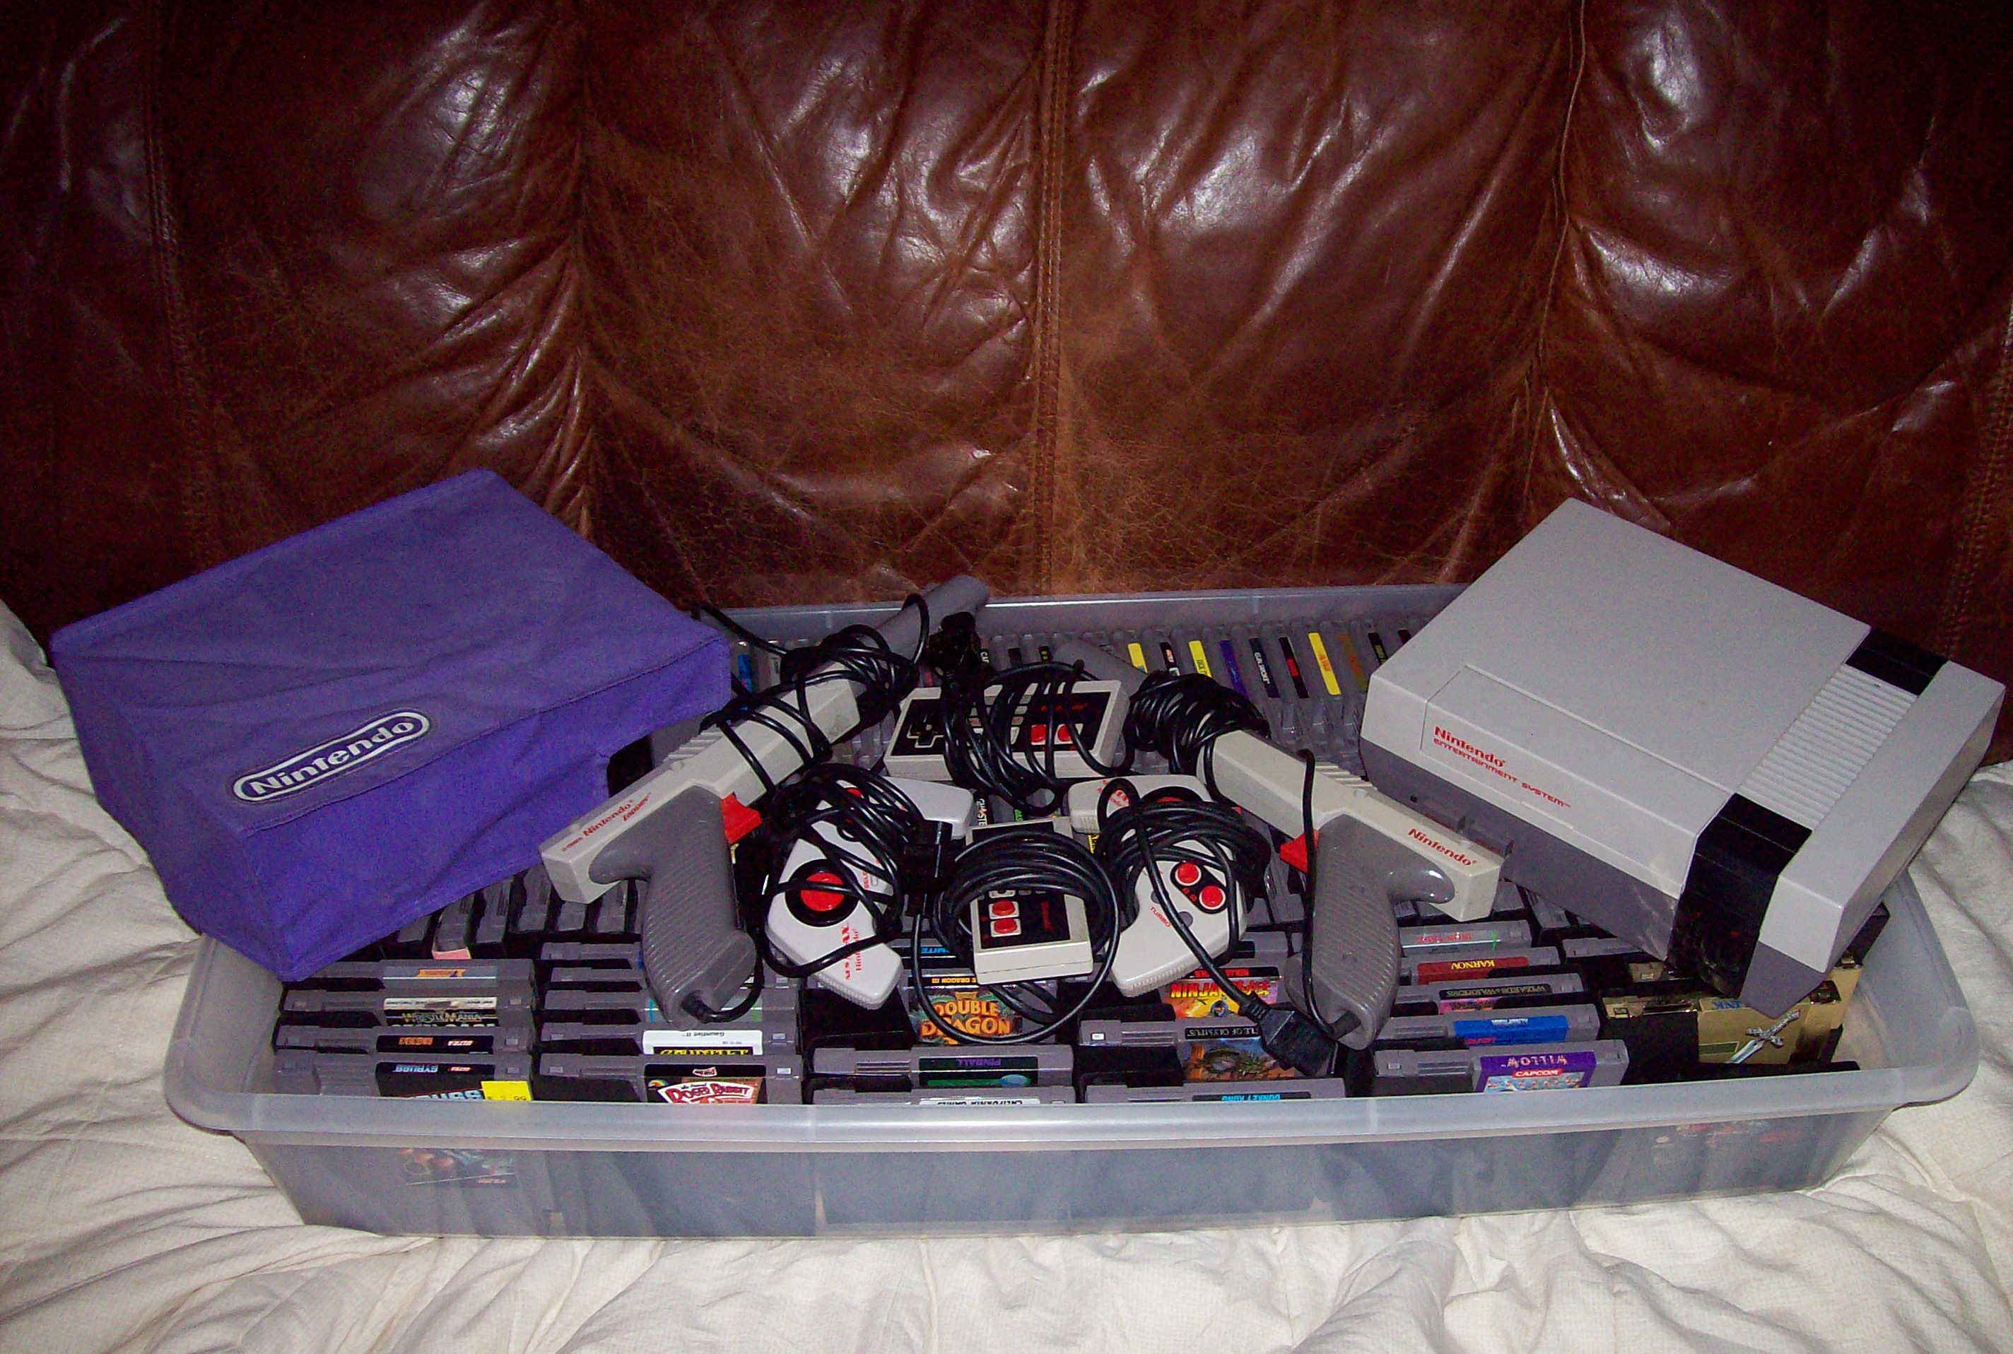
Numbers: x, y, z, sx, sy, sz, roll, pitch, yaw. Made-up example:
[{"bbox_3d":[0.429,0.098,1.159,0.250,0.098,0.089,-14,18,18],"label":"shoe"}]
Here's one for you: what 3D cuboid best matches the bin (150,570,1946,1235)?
[{"bbox_3d":[0.030,0.135,1.137,0.855,0.148,0.387,-1,41,-2],"label":"bin"}]

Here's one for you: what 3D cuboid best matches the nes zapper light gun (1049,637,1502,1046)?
[{"bbox_3d":[0.108,0.072,1.065,0.270,0.042,0.136,30,57,32],"label":"nes zapper light gun"}]

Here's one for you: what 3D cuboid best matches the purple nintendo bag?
[{"bbox_3d":[-0.316,0.016,1.092,0.260,0.090,0.210,-26,44,-36],"label":"purple nintendo bag"}]

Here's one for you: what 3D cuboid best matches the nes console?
[{"bbox_3d":[0.350,0.036,1.099,0.254,0.088,0.203,29,48,30],"label":"nes console"}]

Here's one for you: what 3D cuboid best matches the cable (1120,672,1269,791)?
[{"bbox_3d":[0.100,0.028,1.100,0.079,0.050,0.055,-1,41,-2],"label":"cable"}]

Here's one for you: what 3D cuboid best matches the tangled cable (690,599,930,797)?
[{"bbox_3d":[-0.102,0.010,1.090,0.118,0.065,0.090,-1,41,-2],"label":"tangled cable"}]

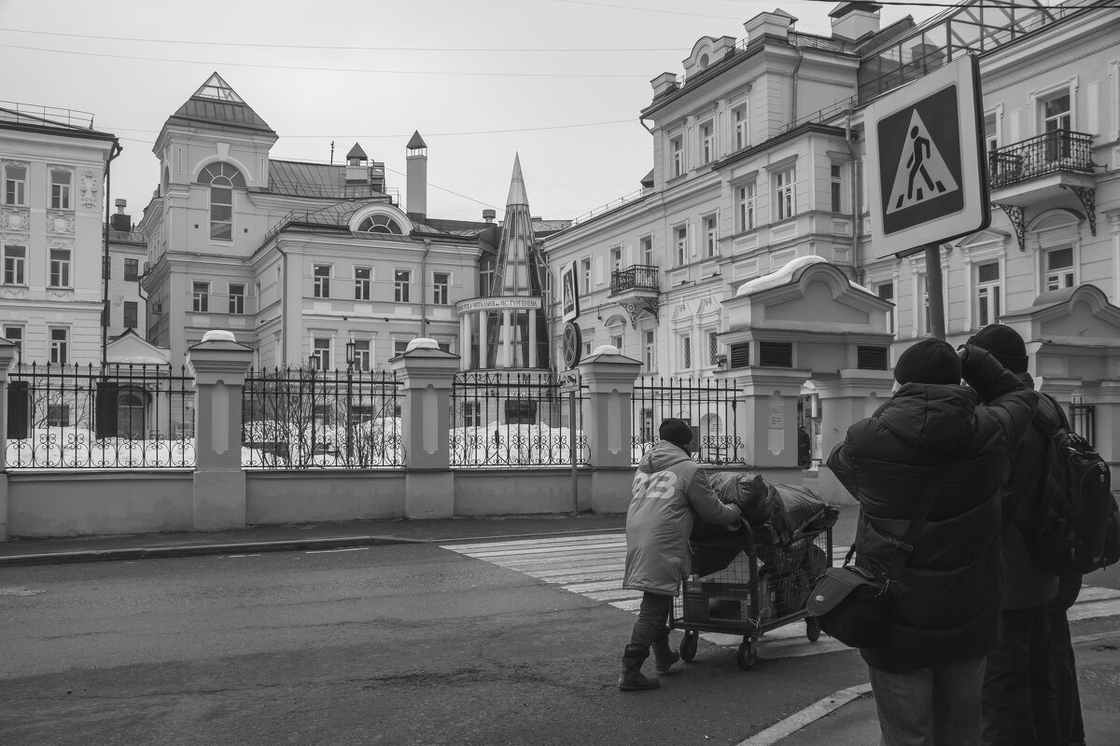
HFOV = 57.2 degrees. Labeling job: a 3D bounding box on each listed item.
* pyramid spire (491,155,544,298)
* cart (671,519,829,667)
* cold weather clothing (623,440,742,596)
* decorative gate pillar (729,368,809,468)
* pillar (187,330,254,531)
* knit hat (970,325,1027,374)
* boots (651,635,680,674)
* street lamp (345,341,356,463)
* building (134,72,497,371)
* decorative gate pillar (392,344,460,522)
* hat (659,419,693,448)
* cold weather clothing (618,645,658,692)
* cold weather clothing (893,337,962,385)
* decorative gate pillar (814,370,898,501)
[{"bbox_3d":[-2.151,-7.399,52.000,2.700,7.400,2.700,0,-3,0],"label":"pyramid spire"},{"bbox_3d":[1.400,1.510,7.320,0.660,0.930,1.270,-3,-5,35],"label":"cart"},{"bbox_3d":[0.765,0.888,6.420,0.550,0.930,0.600,-3,-5,35],"label":"cold weather clothing"},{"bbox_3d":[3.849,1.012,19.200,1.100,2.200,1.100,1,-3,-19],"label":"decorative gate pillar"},{"bbox_3d":[-5.304,0.875,16.050,0.920,3.050,0.920,1,-3,-19],"label":"pillar"},{"bbox_3d":[1.473,-0.080,3.450,0.200,0.185,0.230,2,-4,-37],"label":"knit hat"},{"bbox_3d":[0.664,1.787,6.520,0.115,0.240,0.265,-3,-5,38],"label":"boots"},{"bbox_3d":[-6.327,0.883,31.000,0.280,3.700,0.280,2,-4,-23],"label":"street lamp"},{"bbox_3d":[-15.500,-6.084,64.500,18.500,24.500,19.000,2,-4,-24],"label":"building"},{"bbox_3d":[-2.239,0.917,17.100,0.920,2.950,0.920,1,-3,-19],"label":"decorative gate pillar"},{"bbox_3d":[0.724,0.375,6.400,0.200,0.190,0.230,-3,-4,37],"label":"hat"},{"bbox_3d":[0.465,1.733,6.050,0.265,0.265,0.110,2,-4,-40],"label":"cold weather clothing"},{"bbox_3d":[1.105,-0.032,3.100,0.205,0.185,0.230,1,-4,-9],"label":"cold weather clothing"},{"bbox_3d":[6.420,1.383,22.200,1.350,2.870,1.200,2,-4,-23],"label":"decorative gate pillar"}]

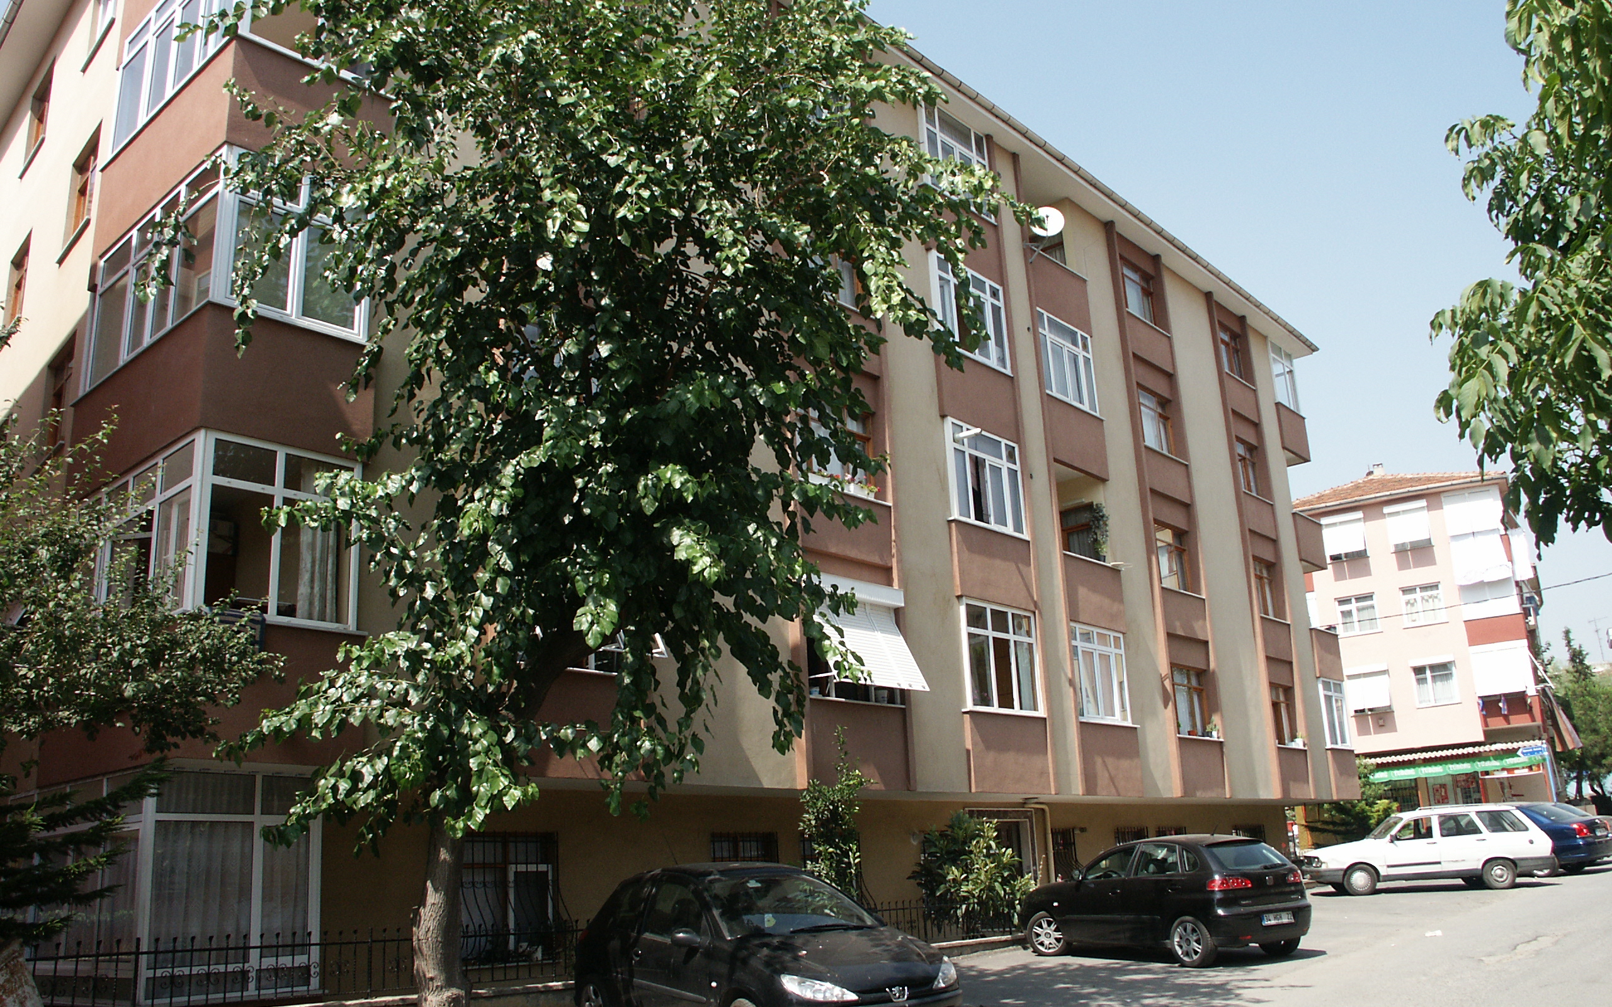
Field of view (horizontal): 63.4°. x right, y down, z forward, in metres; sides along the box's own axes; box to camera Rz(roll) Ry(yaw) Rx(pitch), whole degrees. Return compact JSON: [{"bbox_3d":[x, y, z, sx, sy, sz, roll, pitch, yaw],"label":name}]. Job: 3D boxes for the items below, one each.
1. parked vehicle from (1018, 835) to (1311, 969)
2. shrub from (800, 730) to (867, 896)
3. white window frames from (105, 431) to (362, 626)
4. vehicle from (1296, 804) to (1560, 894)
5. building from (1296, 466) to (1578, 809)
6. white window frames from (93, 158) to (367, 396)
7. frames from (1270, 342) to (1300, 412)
[{"bbox_3d":[4.434,5.058,16.749,1.700,1.440,3.950,7,-18,-31],"label":"parked vehicle"},{"bbox_3d":[0.348,4.151,16.022,0.850,2.790,0.850,-3,-17,0],"label":"shrub"},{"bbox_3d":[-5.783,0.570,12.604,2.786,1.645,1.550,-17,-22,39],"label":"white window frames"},{"bbox_3d":[11.253,6.326,23.824,4.380,1.450,1.630,-4,-16,6],"label":"vehicle"},{"bbox_3d":[23.430,5.509,48.986,8.200,13.800,10.000,-13,-20,31],"label":"building"},{"bbox_3d":[-5.981,-2.126,13.460,2.938,1.616,1.519,-17,-22,39],"label":"white window frames"},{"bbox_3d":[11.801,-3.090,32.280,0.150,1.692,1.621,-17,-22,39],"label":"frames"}]

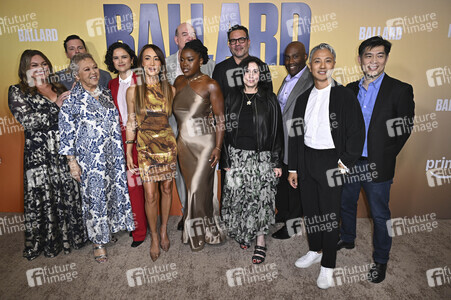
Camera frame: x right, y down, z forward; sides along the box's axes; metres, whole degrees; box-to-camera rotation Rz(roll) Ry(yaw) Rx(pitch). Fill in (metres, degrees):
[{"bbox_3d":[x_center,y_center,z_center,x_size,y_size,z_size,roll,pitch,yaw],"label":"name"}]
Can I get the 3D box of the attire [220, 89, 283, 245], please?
[{"bbox_3d":[0.207,0.172,2.432,0.520,1.360,0.330,0,14,5],"label":"attire"}]

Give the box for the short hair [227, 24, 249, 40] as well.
[{"bbox_3d":[0.102,-0.955,2.453,0.175,0.125,0.190,0,14,3],"label":"short hair"}]

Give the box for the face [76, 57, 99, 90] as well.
[{"bbox_3d":[-1.016,-0.552,2.212,0.165,0.220,0.160,10,17,36],"label":"face"}]

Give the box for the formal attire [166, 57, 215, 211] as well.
[{"bbox_3d":[-0.325,-0.047,2.874,0.530,1.620,0.330,-1,14,-6],"label":"formal attire"}]

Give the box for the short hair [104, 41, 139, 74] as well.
[{"bbox_3d":[-0.836,-0.731,2.415,0.260,0.245,0.240,-4,15,-17],"label":"short hair"}]

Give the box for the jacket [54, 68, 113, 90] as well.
[{"bbox_3d":[-1.286,-0.323,2.702,0.530,0.770,0.310,-3,14,-14],"label":"jacket"}]

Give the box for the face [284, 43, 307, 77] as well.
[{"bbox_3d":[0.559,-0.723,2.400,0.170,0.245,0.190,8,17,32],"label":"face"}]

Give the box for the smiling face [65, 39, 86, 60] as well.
[{"bbox_3d":[-1.328,-0.877,2.660,0.165,0.215,0.160,-5,14,-21],"label":"smiling face"}]

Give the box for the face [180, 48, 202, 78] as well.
[{"bbox_3d":[-0.262,-0.656,2.278,0.160,0.220,0.150,7,16,29],"label":"face"}]

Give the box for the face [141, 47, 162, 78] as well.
[{"bbox_3d":[-0.550,-0.658,2.246,0.160,0.225,0.150,-3,14,-11],"label":"face"}]

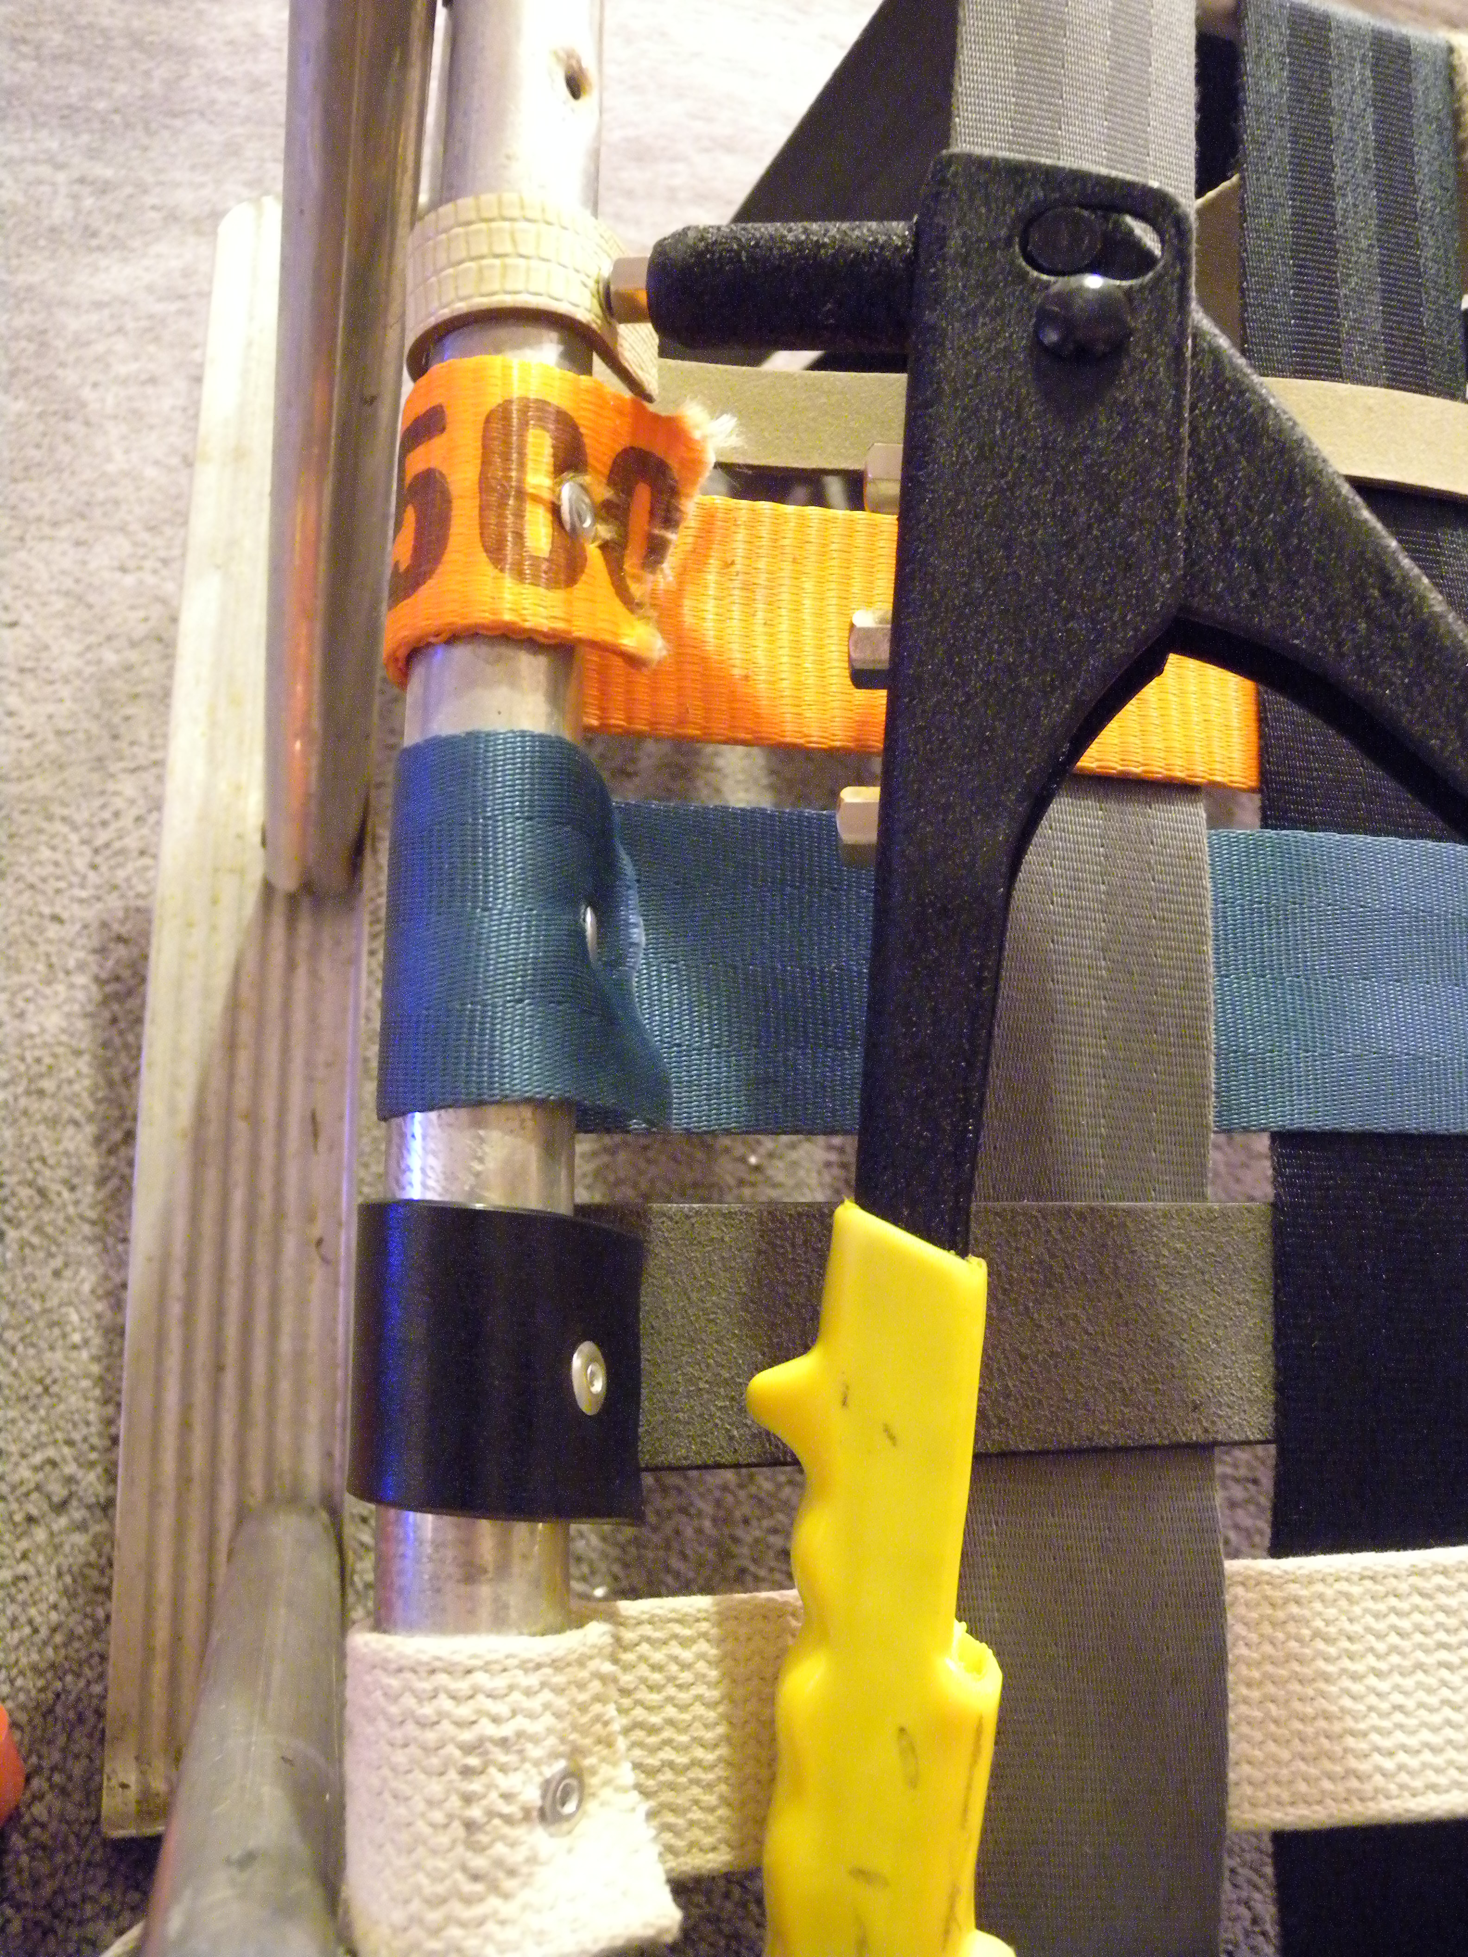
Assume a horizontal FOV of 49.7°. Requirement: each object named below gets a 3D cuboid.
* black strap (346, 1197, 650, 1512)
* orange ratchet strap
[{"bbox_3d":[-0.031,0.050,0.208,0.038,0.029,0.040,1,77,-11],"label":"black strap"},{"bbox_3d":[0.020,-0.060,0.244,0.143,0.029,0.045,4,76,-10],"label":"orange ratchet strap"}]

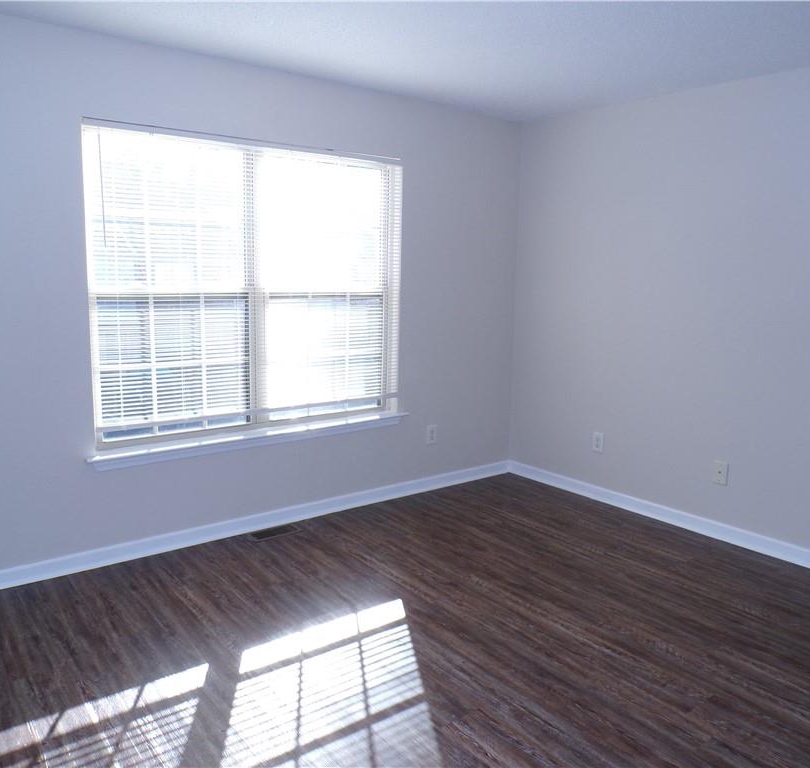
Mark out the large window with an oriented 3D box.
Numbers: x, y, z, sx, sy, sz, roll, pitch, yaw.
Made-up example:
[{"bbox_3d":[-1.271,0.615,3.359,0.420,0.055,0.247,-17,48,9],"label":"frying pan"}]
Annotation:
[{"bbox_3d":[-0.760,-0.500,3.815,1.790,1.500,0.100,-6,12,-38],"label":"large window"}]

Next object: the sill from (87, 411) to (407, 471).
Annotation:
[{"bbox_3d":[-0.757,0.291,3.935,1.920,0.076,0.115,-6,12,-38],"label":"sill"}]

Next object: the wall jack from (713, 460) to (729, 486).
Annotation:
[{"bbox_3d":[1.733,0.494,3.897,0.010,0.119,0.074,-6,12,-38],"label":"wall jack"}]

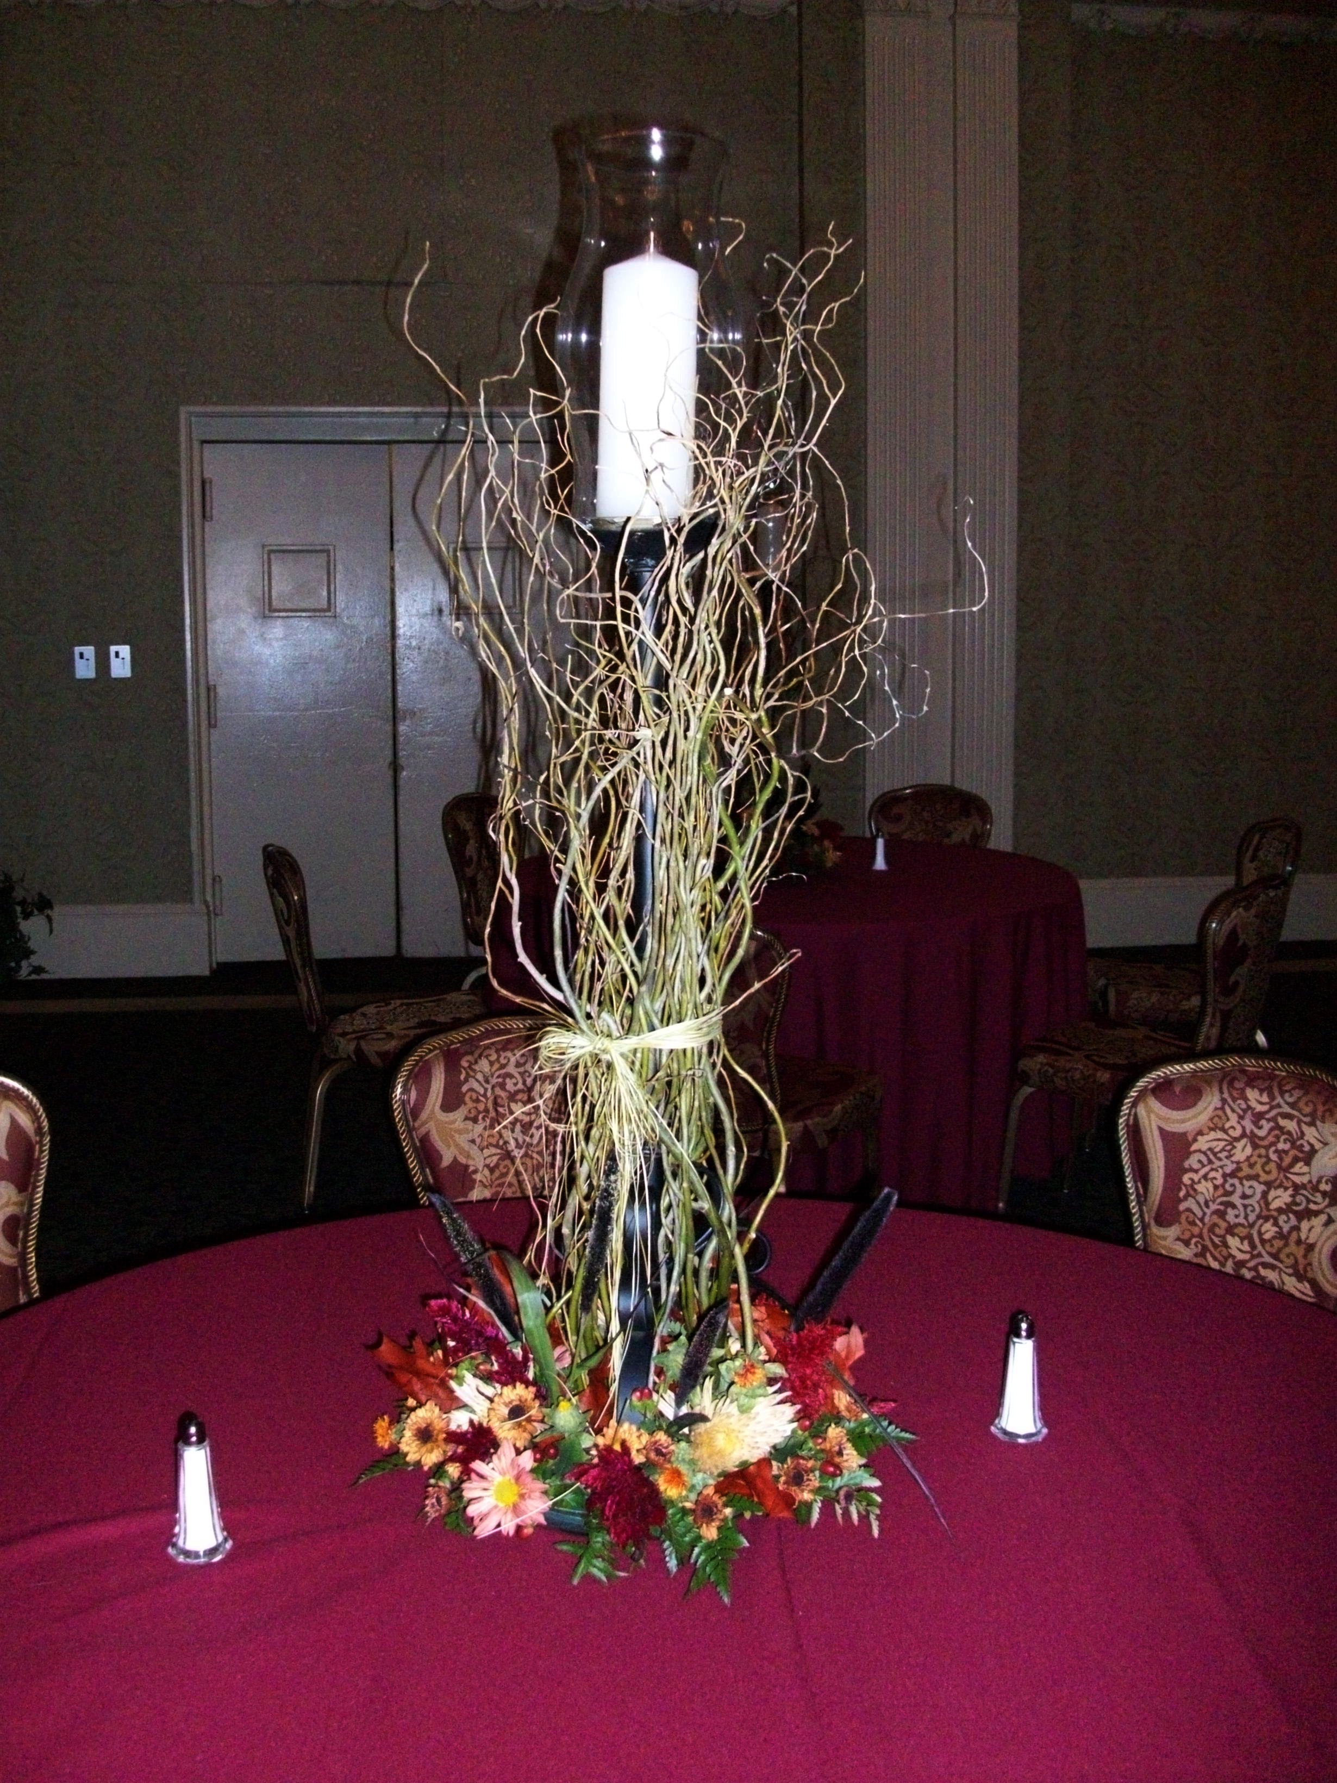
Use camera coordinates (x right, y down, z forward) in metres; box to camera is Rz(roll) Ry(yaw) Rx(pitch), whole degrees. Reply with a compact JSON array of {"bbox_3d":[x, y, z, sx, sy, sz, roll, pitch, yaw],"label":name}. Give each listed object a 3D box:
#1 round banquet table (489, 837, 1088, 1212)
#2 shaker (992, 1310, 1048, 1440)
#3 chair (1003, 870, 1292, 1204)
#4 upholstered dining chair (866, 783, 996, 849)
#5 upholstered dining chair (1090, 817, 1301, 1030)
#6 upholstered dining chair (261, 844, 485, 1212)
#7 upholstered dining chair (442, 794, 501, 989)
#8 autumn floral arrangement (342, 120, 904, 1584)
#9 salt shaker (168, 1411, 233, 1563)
[{"bbox_3d":[0.371,0.301,5.366,1.750,0.760,1.750,0,8,0],"label":"round banquet table"},{"bbox_3d":[0.303,0.413,1.505,0.048,0.108,0.048,0,8,0],"label":"shaker"},{"bbox_3d":[1.152,0.391,4.178,0.580,0.910,0.460,7,11,41],"label":"chair"},{"bbox_3d":[0.825,0.123,6.018,0.455,0.920,0.580,3,8,20],"label":"upholstered dining chair"},{"bbox_3d":[1.571,0.225,5.336,0.600,0.910,0.460,0,8,0],"label":"upholstered dining chair"},{"bbox_3d":[-0.758,0.338,4.613,0.580,0.910,0.460,-4,9,-23],"label":"upholstered dining chair"},{"bbox_3d":[-0.409,0.166,5.811,0.600,0.910,0.460,4,9,26],"label":"upholstered dining chair"},{"bbox_3d":[-0.020,-0.032,1.369,0.450,1.030,0.420,0,8,0],"label":"autumn floral arrangement"},{"bbox_3d":[-0.354,0.443,1.315,0.048,0.108,0.048,0,8,0],"label":"salt shaker"}]

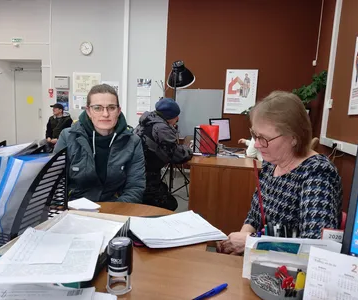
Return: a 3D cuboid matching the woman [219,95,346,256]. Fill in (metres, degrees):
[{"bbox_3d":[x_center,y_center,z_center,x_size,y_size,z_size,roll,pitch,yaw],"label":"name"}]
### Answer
[{"bbox_3d":[0.310,0.410,1.074,0.640,1.250,0.480,-2,9,-33],"label":"woman"}]

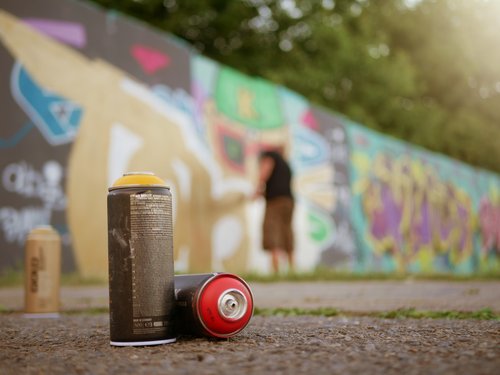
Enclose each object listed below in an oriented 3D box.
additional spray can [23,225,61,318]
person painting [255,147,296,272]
[{"bbox_3d":[-0.384,0.155,1.335,0.066,0.171,0.066,-1,-7,-6],"label":"additional spray can"},{"bbox_3d":[0.302,0.320,8.900,0.500,1.540,0.440,-7,-9,36],"label":"person painting"}]

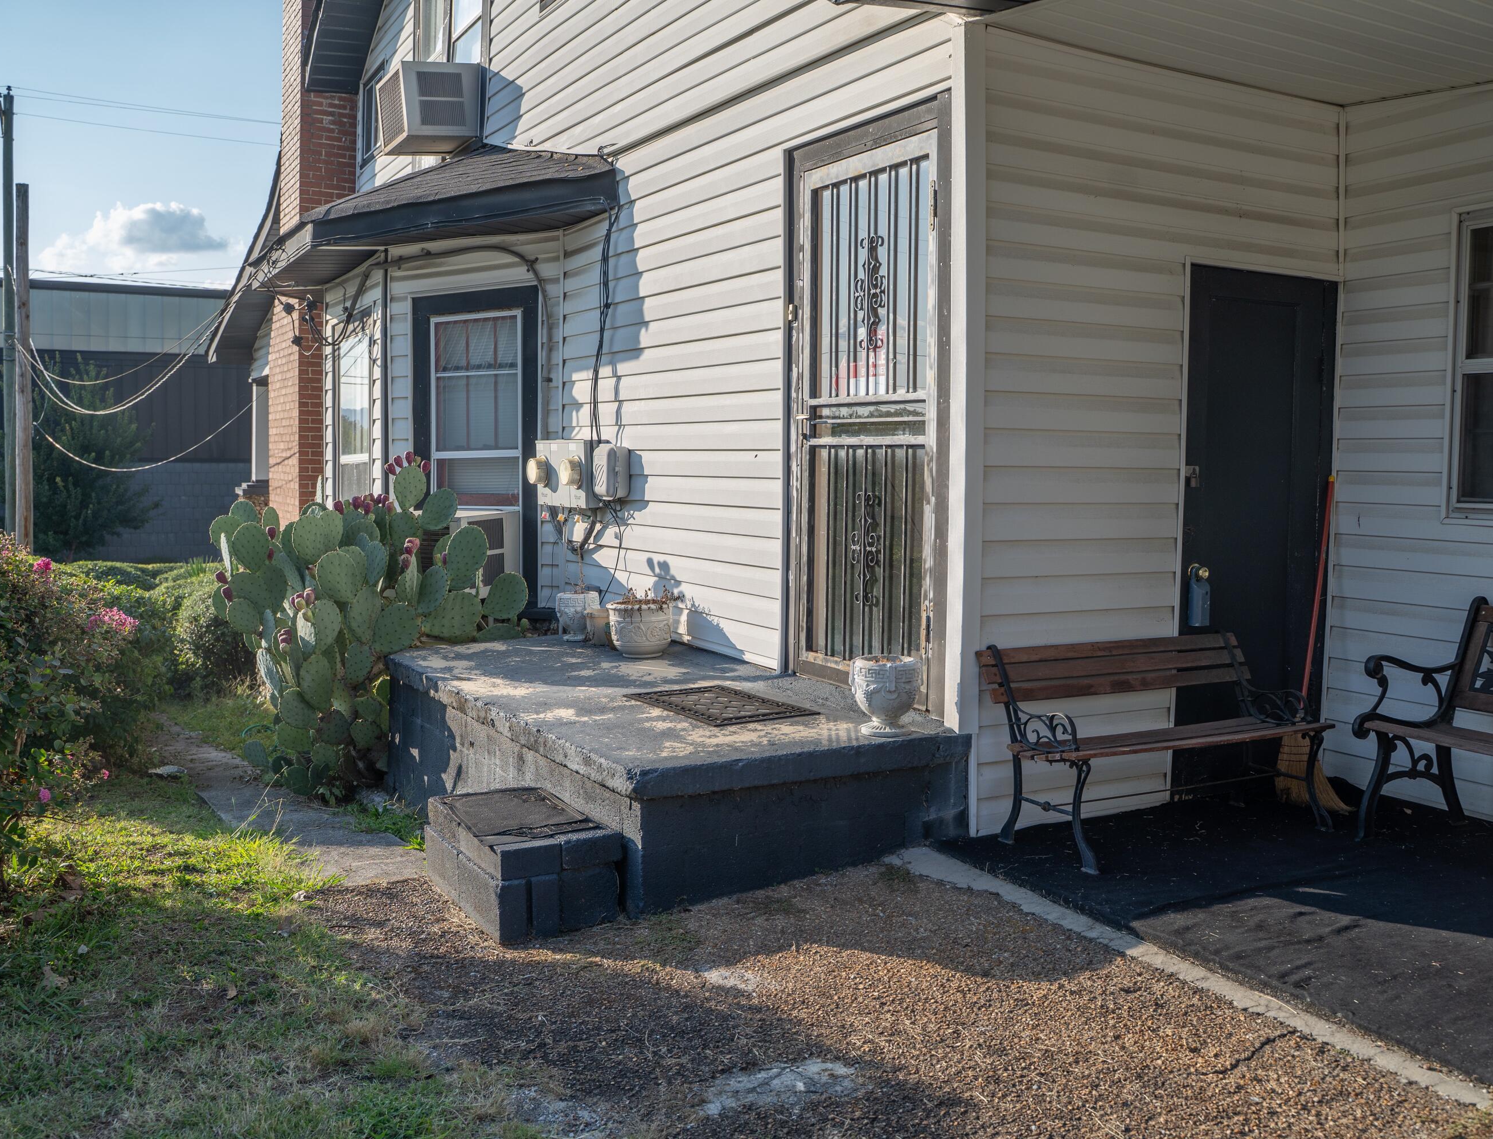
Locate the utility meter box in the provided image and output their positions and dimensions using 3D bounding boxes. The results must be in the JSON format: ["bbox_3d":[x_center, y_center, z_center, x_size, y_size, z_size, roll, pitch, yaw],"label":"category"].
[{"bbox_3d":[-1.016,-0.535,7.407,0.255,0.365,0.700,-2,5,-30],"label":"utility meter box"}]

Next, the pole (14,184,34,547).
[{"bbox_3d":[-9.338,-2.379,17.207,0.190,5.134,0.190,-2,5,-28],"label":"pole"}]

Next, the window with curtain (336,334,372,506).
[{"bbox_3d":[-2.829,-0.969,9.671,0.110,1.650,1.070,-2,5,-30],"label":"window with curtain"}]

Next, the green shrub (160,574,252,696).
[{"bbox_3d":[-3.790,0.451,9.350,0.880,0.880,0.900,-1,5,-22],"label":"green shrub"}]

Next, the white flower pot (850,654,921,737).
[{"bbox_3d":[0.512,0.458,4.808,0.262,0.265,0.262,1,5,6],"label":"white flower pot"}]

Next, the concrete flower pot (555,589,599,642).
[{"bbox_3d":[-0.905,0.250,7.122,0.235,0.257,0.235,0,5,-7],"label":"concrete flower pot"}]

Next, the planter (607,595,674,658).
[{"bbox_3d":[-0.491,0.267,6.075,0.310,0.260,0.310,0,5,-5],"label":"planter"}]

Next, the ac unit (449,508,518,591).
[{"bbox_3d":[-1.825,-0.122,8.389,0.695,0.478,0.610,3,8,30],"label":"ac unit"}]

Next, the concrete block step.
[{"bbox_3d":[-0.754,0.946,4.404,0.400,0.283,0.785,-2,5,-30],"label":"concrete block step"}]

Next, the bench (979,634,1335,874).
[{"bbox_3d":[1.486,0.597,4.681,1.270,0.660,0.530,-2,5,-28],"label":"bench"}]

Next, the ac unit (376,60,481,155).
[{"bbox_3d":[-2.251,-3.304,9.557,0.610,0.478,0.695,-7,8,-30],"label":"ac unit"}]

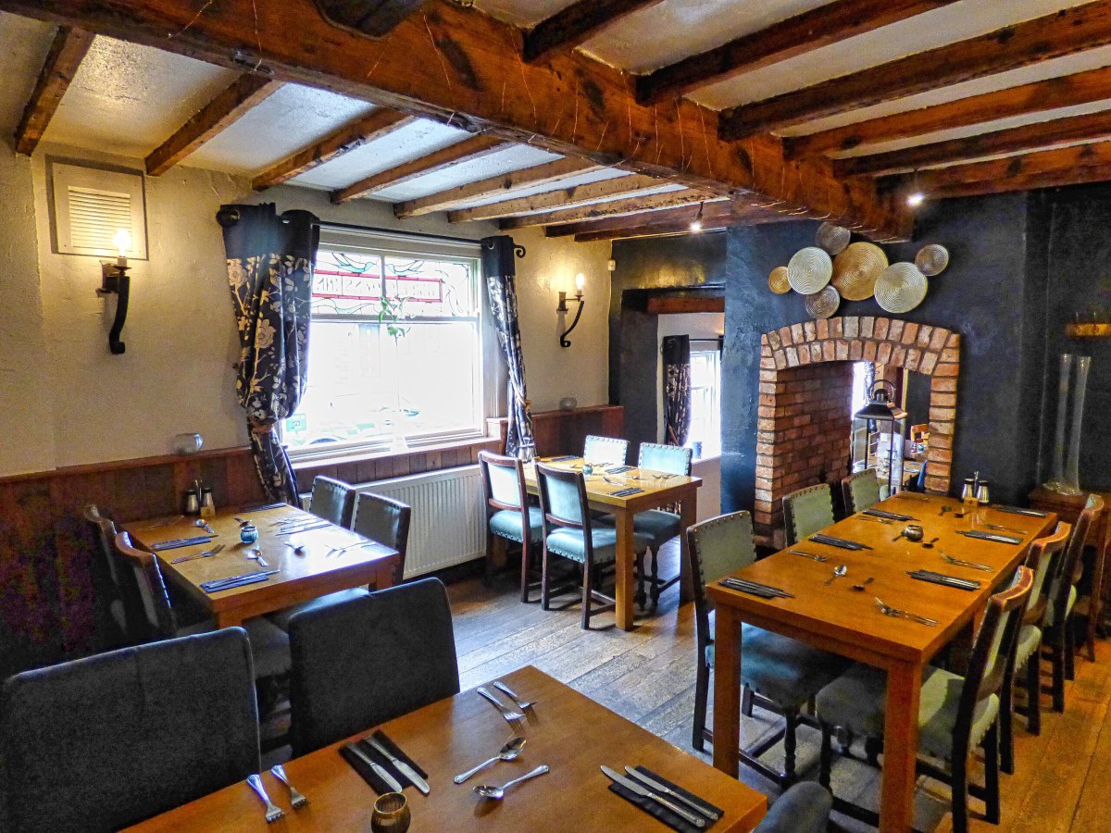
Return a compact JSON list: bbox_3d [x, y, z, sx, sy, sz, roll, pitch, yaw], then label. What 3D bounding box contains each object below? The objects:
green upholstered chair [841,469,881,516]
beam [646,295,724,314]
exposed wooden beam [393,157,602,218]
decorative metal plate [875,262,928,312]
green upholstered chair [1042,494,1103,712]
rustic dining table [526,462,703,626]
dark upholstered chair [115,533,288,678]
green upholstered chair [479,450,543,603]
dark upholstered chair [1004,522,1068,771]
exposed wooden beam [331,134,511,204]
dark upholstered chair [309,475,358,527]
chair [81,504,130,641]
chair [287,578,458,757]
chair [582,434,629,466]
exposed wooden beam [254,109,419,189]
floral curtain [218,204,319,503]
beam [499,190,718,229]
[{"bbox_3d":[1.781,0.765,3.314,0.450,0.900,0.480,-7,10,-40],"label":"green upholstered chair"},{"bbox_3d":[1.139,-0.897,5.173,0.780,0.120,0.130,4,8,36],"label":"beam"},{"bbox_3d":[-0.384,-1.197,3.338,0.055,0.088,1.580,-6,9,-43],"label":"exposed wooden beam"},{"bbox_3d":[1.999,-0.747,3.716,0.030,0.287,0.287,-7,10,-43],"label":"decorative metal plate"},{"bbox_3d":[2.173,0.794,3.000,0.450,0.920,0.520,-6,9,-43],"label":"green upholstered chair"},{"bbox_3d":[0.221,0.751,4.223,0.730,0.750,1.250,-6,9,-43],"label":"rustic dining table"},{"bbox_3d":[-1.329,0.898,2.494,0.530,0.920,0.440,-7,10,-44],"label":"dark upholstered chair"},{"bbox_3d":[-0.187,0.659,4.159,0.450,0.900,0.480,6,10,40],"label":"green upholstered chair"},{"bbox_3d":[1.711,0.859,2.611,0.450,0.900,0.480,-7,10,-40],"label":"dark upholstered chair"},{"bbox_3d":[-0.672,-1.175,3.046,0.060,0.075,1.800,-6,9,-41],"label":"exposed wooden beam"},{"bbox_3d":[-1.274,0.804,3.075,0.520,0.920,0.450,-7,9,-44],"label":"dark upholstered chair"},{"bbox_3d":[-1.735,0.850,2.885,0.530,0.920,0.440,-7,10,-43],"label":"chair"},{"bbox_3d":[-0.302,0.950,1.529,0.450,0.970,0.580,-5,8,-37],"label":"chair"},{"bbox_3d":[0.220,0.636,4.604,0.530,0.920,0.440,-7,10,-43],"label":"chair"},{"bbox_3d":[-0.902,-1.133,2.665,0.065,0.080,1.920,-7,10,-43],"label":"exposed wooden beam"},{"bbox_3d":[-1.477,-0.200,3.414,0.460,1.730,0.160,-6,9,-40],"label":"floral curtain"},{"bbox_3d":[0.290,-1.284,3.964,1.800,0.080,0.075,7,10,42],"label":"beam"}]

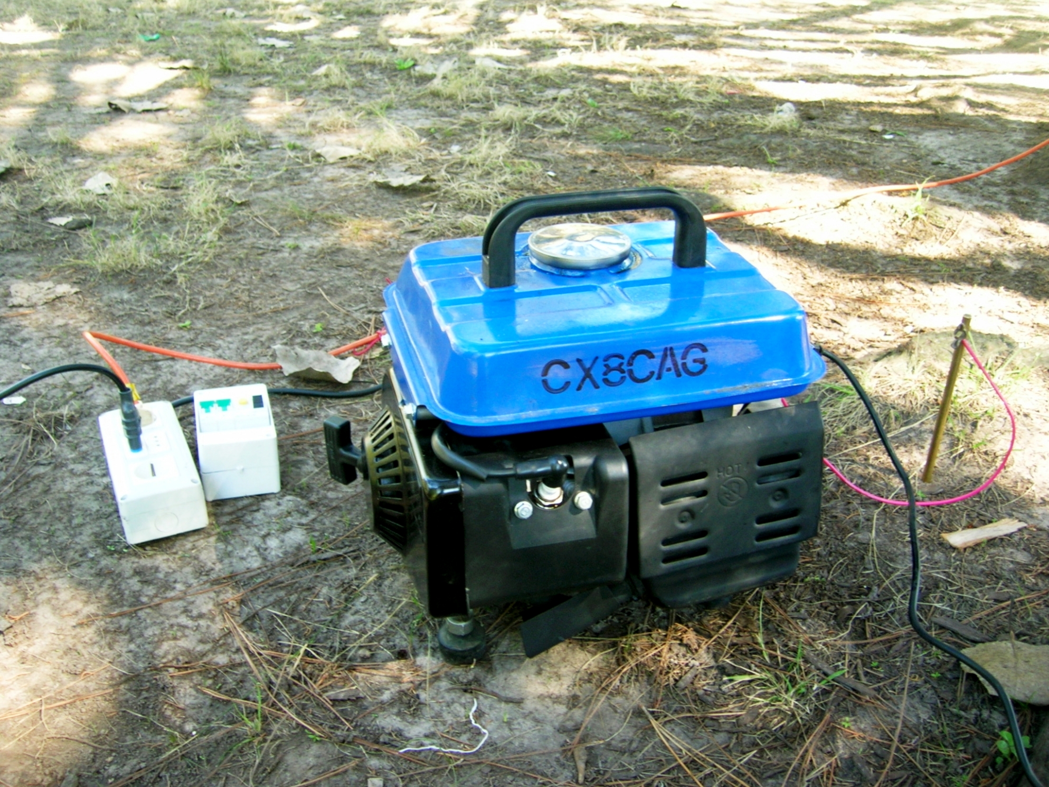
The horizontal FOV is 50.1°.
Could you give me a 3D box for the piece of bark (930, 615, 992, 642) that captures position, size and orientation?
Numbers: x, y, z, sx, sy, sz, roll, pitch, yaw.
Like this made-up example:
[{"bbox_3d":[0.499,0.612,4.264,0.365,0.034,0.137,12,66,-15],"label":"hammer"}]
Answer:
[{"bbox_3d":[0.390,0.210,1.002,0.050,0.007,0.015,15,32,24],"label":"piece of bark"}]

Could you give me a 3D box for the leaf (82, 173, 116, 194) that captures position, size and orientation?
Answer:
[{"bbox_3d":[-0.773,-0.383,2.034,0.060,0.024,0.055,-9,31,-17],"label":"leaf"}]

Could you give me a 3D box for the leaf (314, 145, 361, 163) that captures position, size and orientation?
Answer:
[{"bbox_3d":[-0.371,-0.477,2.217,0.088,0.018,0.058,-4,29,-8],"label":"leaf"}]

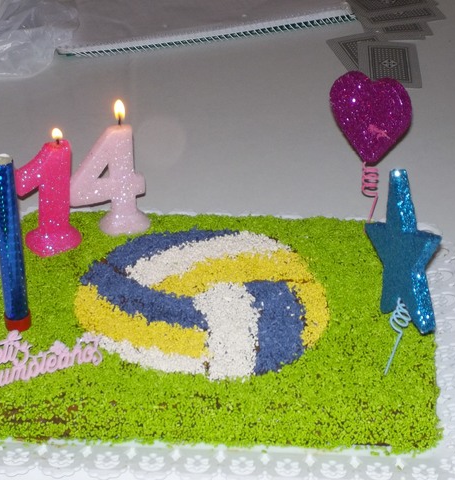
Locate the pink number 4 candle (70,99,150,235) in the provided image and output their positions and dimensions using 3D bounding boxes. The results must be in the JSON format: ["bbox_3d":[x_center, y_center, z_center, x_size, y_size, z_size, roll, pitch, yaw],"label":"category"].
[{"bbox_3d":[-0.096,-0.058,1.012,0.069,0.115,0.036,-10,37,-14],"label":"pink number 4 candle"}]

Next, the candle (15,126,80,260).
[{"bbox_3d":[-0.140,-0.042,0.997,0.057,0.104,0.038,-7,38,-18],"label":"candle"}]

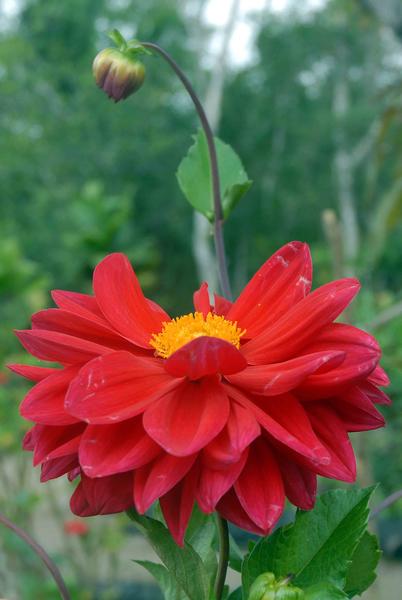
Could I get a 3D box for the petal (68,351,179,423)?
[{"bbox_3d":[-0.028,0.030,0.274,0.041,0.009,0.026,-18,23,-29],"label":"petal"}]

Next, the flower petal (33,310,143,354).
[{"bbox_3d":[-0.043,0.013,0.304,0.051,0.008,0.017,13,40,17],"label":"flower petal"}]

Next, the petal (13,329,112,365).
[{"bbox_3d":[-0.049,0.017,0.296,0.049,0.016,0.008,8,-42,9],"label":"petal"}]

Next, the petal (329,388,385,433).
[{"bbox_3d":[0.054,0.040,0.293,0.032,0.008,0.019,24,26,11],"label":"petal"}]

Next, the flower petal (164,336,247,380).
[{"bbox_3d":[0.002,0.021,0.277,0.030,0.017,0.012,0,18,0],"label":"flower petal"}]

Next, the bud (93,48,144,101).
[{"bbox_3d":[-0.035,-0.096,0.330,0.021,0.022,0.021,7,0,0],"label":"bud"}]

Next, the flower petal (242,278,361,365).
[{"bbox_3d":[0.039,0.008,0.298,0.052,0.009,0.020,-31,35,-9],"label":"flower petal"}]

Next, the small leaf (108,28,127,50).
[{"bbox_3d":[-0.036,-0.113,0.332,0.006,0.009,0.004,-22,0,0],"label":"small leaf"}]

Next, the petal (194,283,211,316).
[{"bbox_3d":[0.000,0.000,0.322,0.009,0.015,0.006,0,-6,0],"label":"petal"}]

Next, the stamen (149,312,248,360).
[{"bbox_3d":[-0.001,0.016,0.299,0.036,0.012,0.036,-5,27,2],"label":"stamen"}]

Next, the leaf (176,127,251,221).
[{"bbox_3d":[0.006,-0.055,0.345,0.033,0.041,0.010,-6,0,0],"label":"leaf"}]

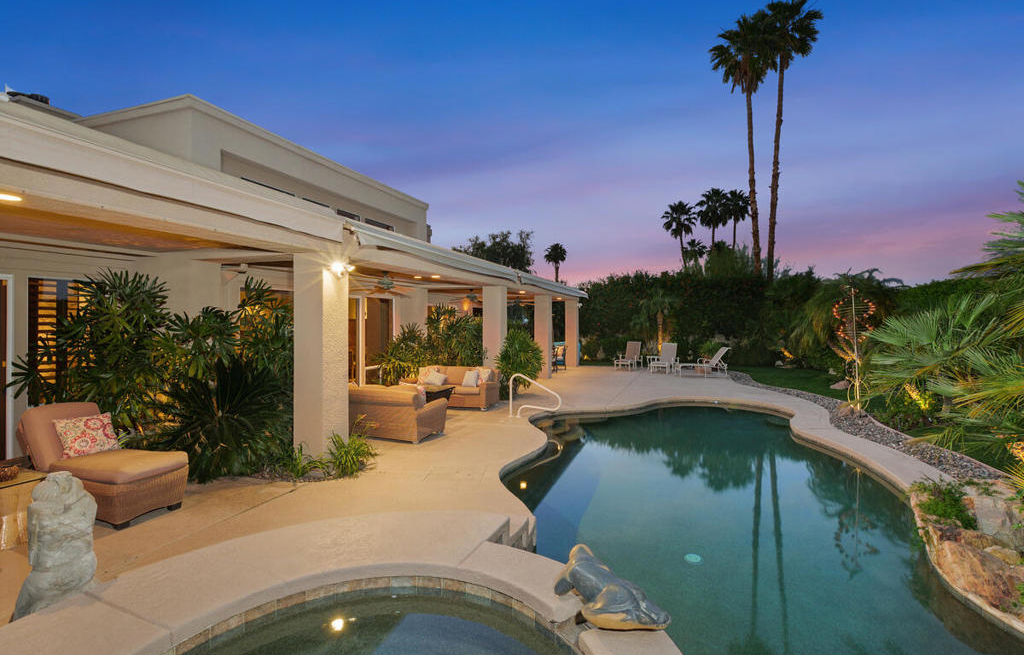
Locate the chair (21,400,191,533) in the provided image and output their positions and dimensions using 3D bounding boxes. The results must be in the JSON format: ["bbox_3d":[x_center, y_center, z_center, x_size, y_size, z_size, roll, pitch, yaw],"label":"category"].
[{"bbox_3d":[-3.805,1.184,4.262,1.550,0.900,0.610,0,1,22],"label":"chair"}]

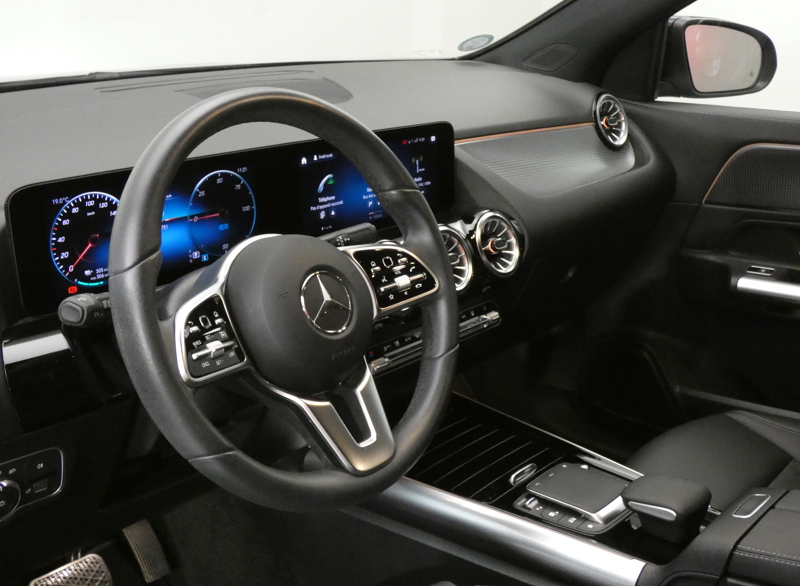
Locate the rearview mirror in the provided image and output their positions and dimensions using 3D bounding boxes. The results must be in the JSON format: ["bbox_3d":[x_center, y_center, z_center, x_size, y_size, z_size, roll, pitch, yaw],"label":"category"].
[{"bbox_3d":[0.578,-0.452,1.874,0.230,0.150,0.130,-10,20,-28],"label":"rearview mirror"}]

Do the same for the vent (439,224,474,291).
[{"bbox_3d":[0.056,-0.041,1.257,0.088,0.088,0.040,-18,1,-44],"label":"vent"}]

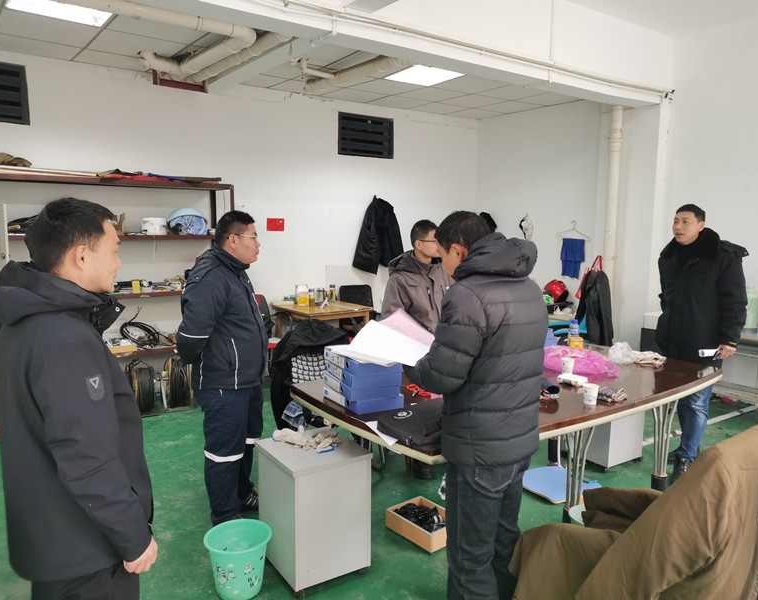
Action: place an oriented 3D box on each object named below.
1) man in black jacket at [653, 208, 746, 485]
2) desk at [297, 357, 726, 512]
[{"bbox_3d":[2.048,0.257,4.026,0.370,1.730,0.530,-4,8,-32],"label":"man in black jacket"},{"bbox_3d":[0.803,0.831,3.651,2.420,0.765,1.420,-5,9,-37],"label":"desk"}]

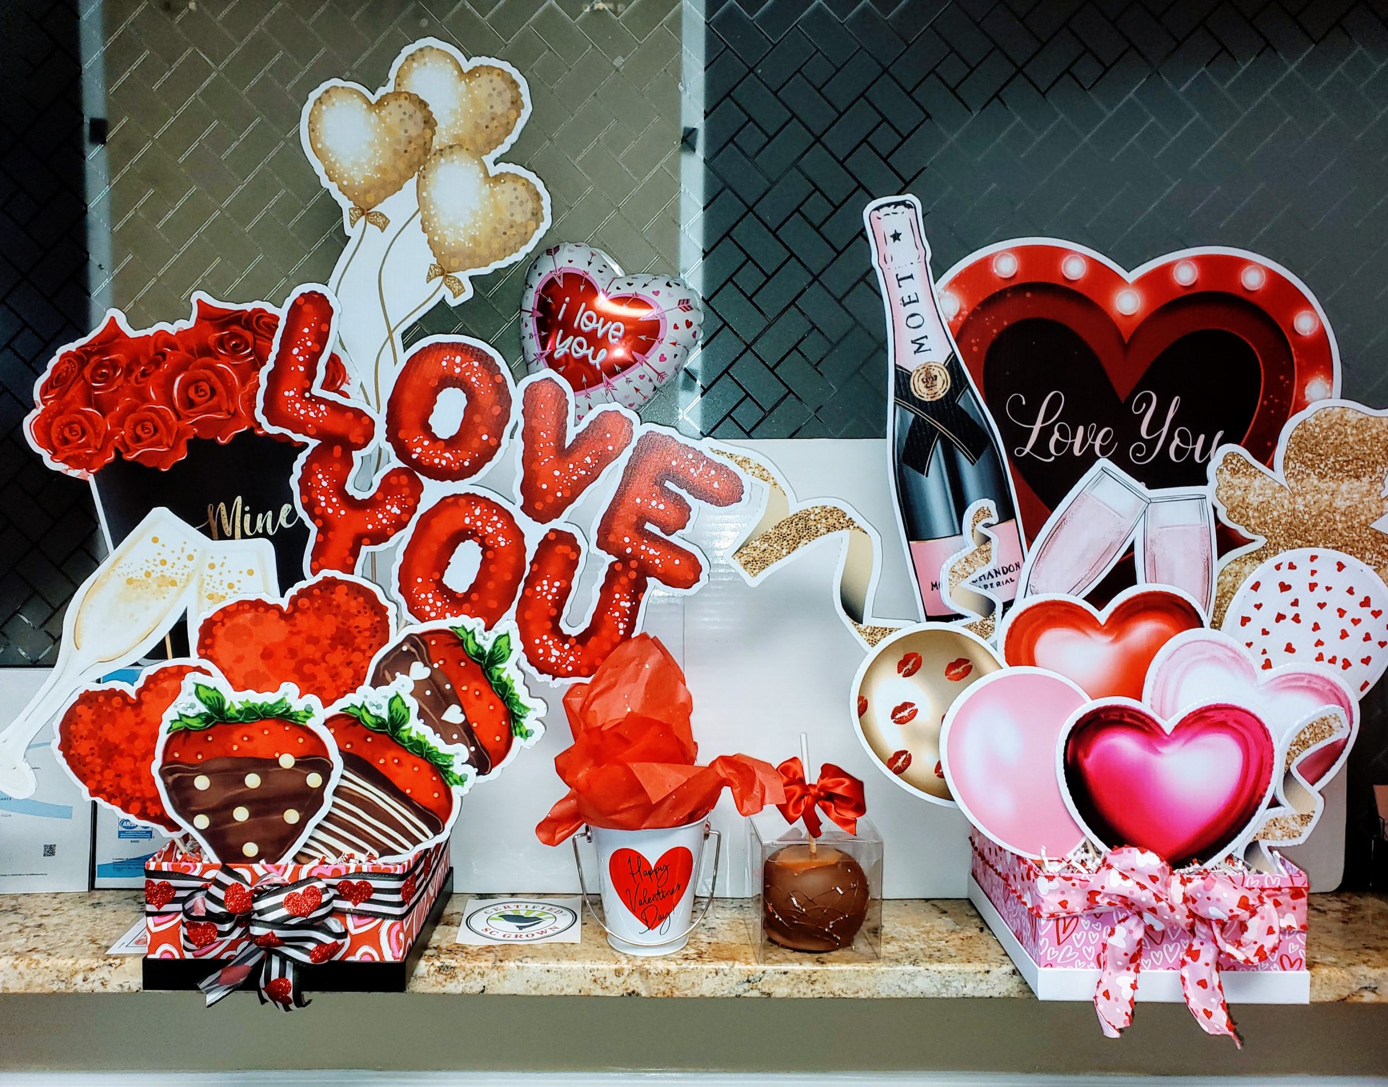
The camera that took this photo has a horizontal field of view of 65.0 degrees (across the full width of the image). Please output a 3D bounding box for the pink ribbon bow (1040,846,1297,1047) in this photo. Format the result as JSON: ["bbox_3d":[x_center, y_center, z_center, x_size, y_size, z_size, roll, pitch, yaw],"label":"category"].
[{"bbox_3d":[0.356,0.302,0.817,0.186,0.144,0.055,0,3,0],"label":"pink ribbon bow"}]

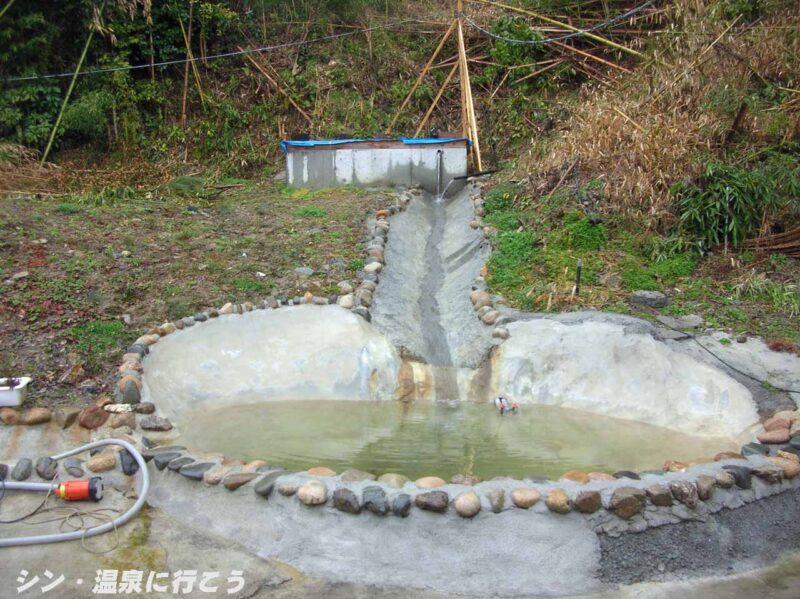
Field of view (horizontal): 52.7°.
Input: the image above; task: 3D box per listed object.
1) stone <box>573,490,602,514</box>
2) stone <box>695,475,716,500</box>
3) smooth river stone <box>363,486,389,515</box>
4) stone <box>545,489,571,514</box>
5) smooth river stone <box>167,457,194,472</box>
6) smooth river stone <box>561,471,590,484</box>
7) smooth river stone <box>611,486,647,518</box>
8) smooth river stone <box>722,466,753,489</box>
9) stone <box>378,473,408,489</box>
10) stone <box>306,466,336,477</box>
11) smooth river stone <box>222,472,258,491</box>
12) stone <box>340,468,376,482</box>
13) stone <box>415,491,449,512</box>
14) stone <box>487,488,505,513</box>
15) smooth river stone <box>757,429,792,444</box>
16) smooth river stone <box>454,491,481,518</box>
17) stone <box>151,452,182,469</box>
[{"bbox_3d":[1.051,1.132,4.506,0.145,0.120,0.135,-1,5,-10],"label":"stone"},{"bbox_3d":[1.458,0.897,3.858,0.100,0.120,0.110,-1,5,-15],"label":"stone"},{"bbox_3d":[-0.117,0.963,3.874,0.120,0.125,0.120,0,5,0],"label":"smooth river stone"},{"bbox_3d":[0.712,0.913,3.657,0.115,0.110,0.115,0,5,0],"label":"stone"},{"bbox_3d":[-1.208,0.908,4.448,0.105,0.085,0.175,5,7,40],"label":"smooth river stone"},{"bbox_3d":[0.906,0.919,4.172,0.155,0.075,0.120,-1,6,-9],"label":"smooth river stone"},{"bbox_3d":[1.087,0.966,3.846,0.160,0.140,0.140,-1,6,-14],"label":"smooth river stone"},{"bbox_3d":[1.683,0.882,4.033,0.090,0.105,0.165,-2,5,-22],"label":"smooth river stone"},{"bbox_3d":[-0.039,1.097,4.900,0.180,0.090,0.140,0,5,0],"label":"stone"},{"bbox_3d":[-0.400,0.876,4.116,0.145,0.065,0.100,0,5,0],"label":"stone"},{"bbox_3d":[-0.779,0.889,3.951,0.185,0.075,0.100,-4,6,-40],"label":"smooth river stone"},{"bbox_3d":[-0.208,0.881,4.049,0.175,0.080,0.120,0,5,0],"label":"stone"},{"bbox_3d":[0.150,0.965,3.860,0.160,0.100,0.120,0,5,0],"label":"stone"},{"bbox_3d":[0.462,0.963,3.874,0.085,0.110,0.110,-1,6,-6],"label":"stone"},{"bbox_3d":[2.235,0.817,4.824,0.170,0.075,0.120,0,5,0],"label":"smooth river stone"},{"bbox_3d":[0.302,0.917,3.616,0.120,0.115,0.120,0,5,0],"label":"smooth river stone"},{"bbox_3d":[-1.295,0.902,4.504,0.125,0.095,0.185,5,7,40],"label":"stone"}]

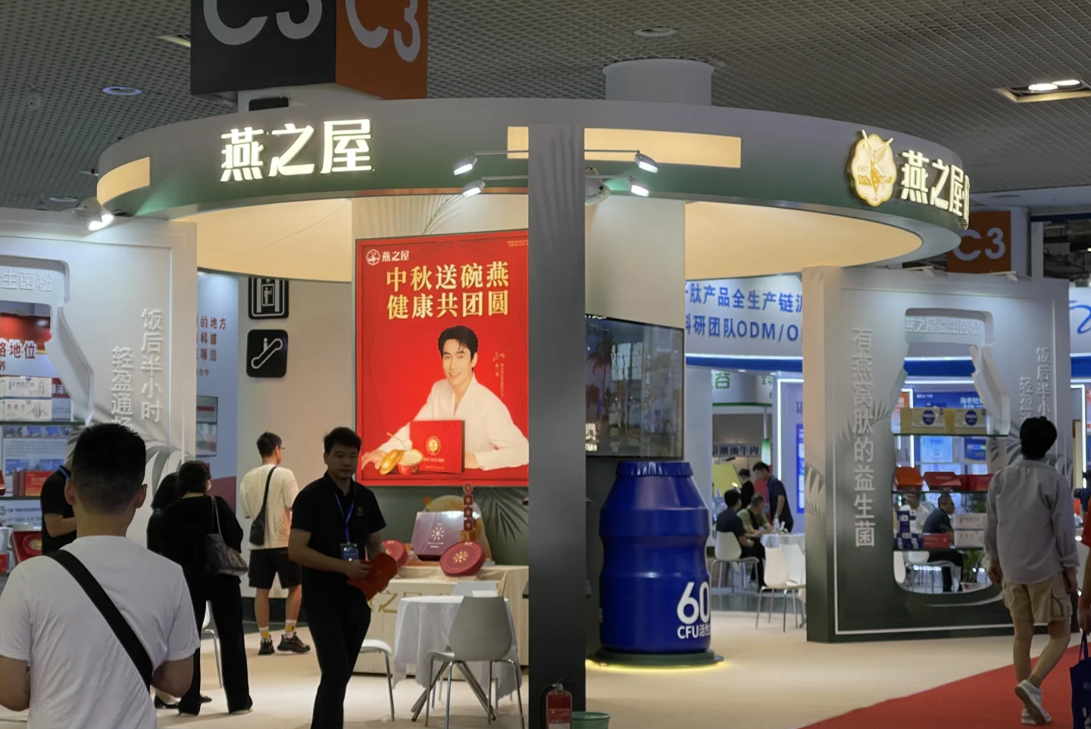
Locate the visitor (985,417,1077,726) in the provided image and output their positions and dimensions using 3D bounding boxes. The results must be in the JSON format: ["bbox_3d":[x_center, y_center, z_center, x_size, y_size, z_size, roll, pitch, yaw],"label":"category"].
[{"bbox_3d":[2.916,1.240,12.142,0.530,1.790,0.450,-1,-3,24],"label":"visitor"}]

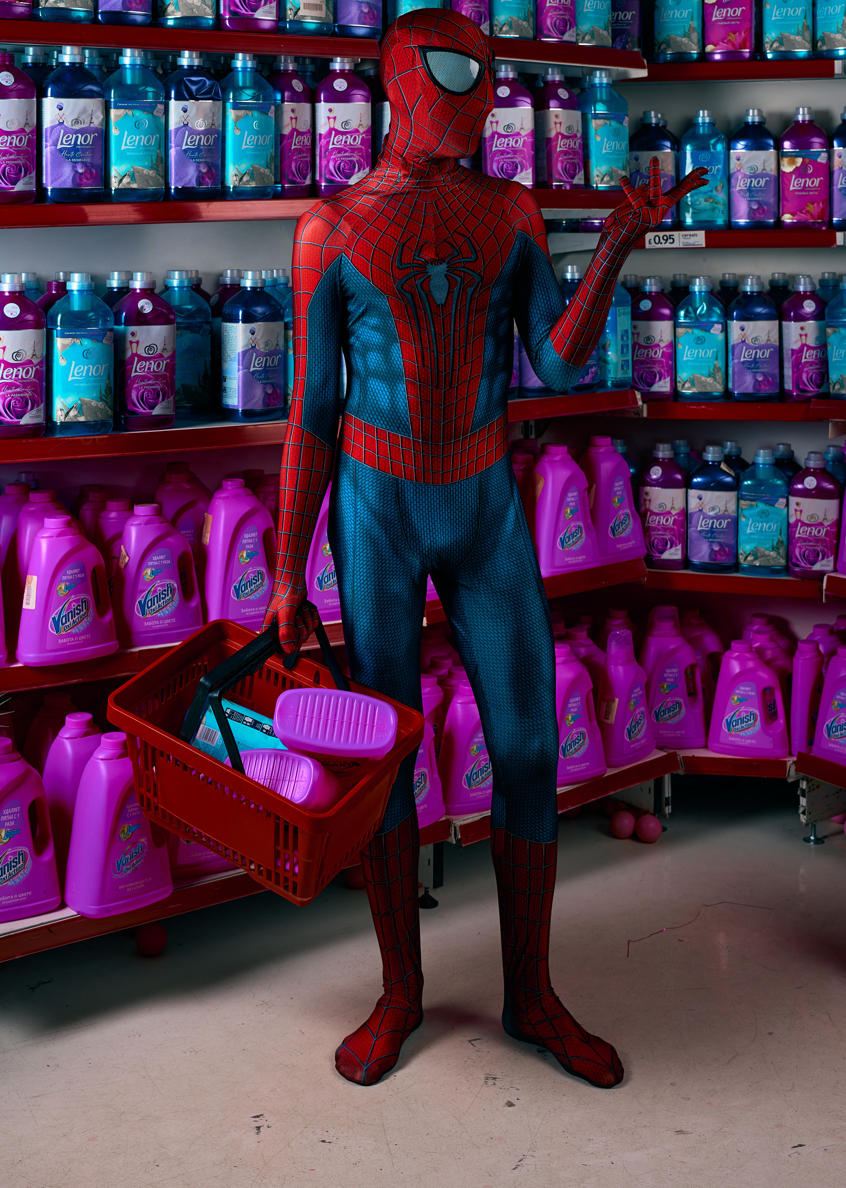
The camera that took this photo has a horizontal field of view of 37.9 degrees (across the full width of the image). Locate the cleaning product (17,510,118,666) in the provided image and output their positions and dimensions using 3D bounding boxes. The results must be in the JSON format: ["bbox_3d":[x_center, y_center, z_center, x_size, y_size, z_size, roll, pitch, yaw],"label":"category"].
[{"bbox_3d":[-0.672,-0.007,2.330,0.185,0.265,0.100,-8,13,-39],"label":"cleaning product"}]

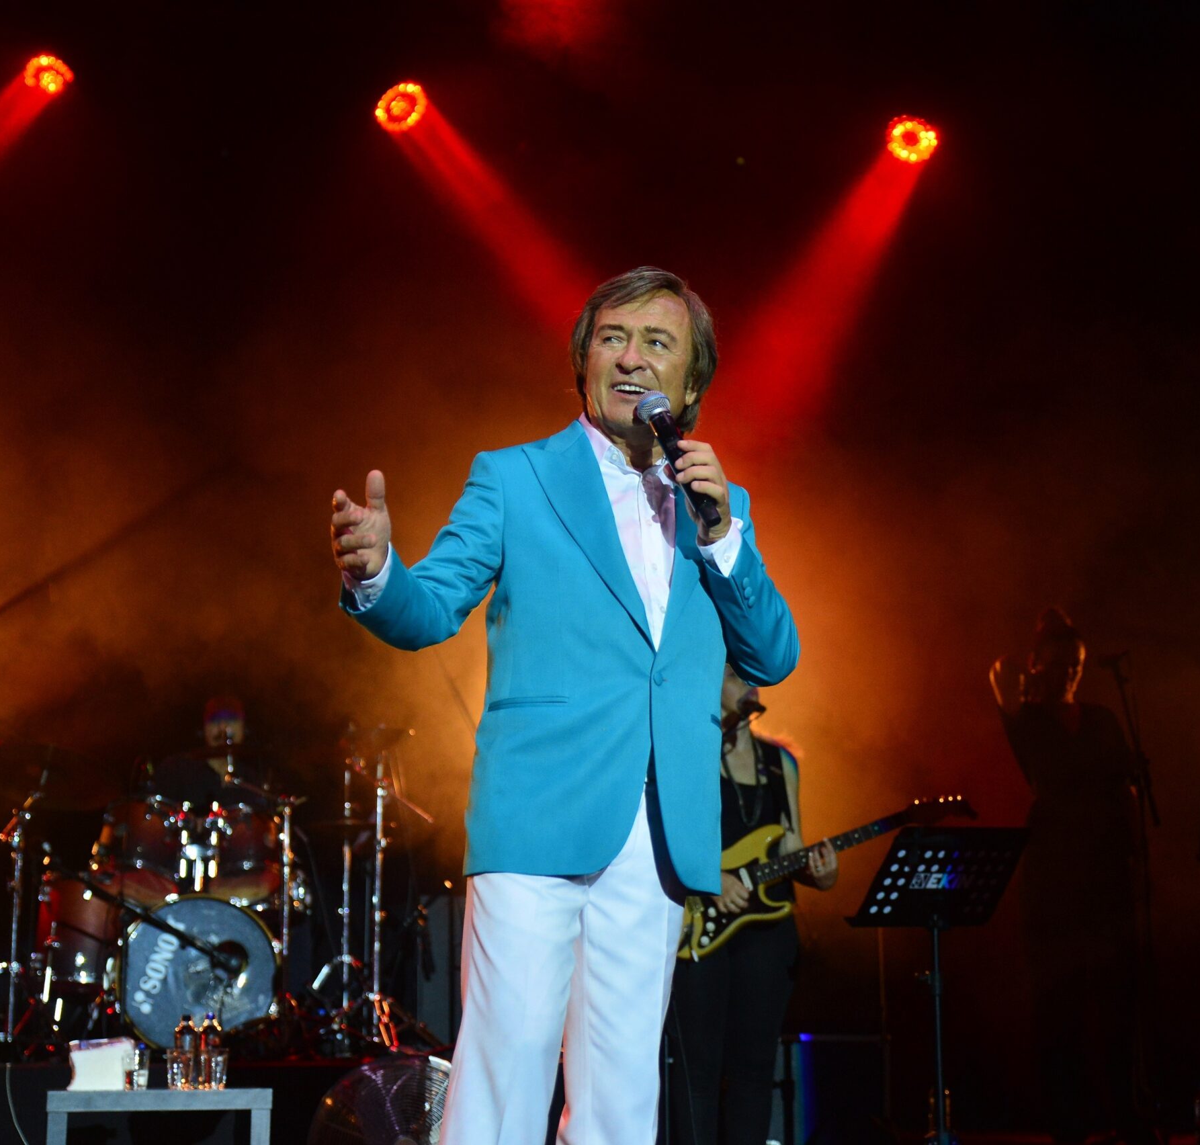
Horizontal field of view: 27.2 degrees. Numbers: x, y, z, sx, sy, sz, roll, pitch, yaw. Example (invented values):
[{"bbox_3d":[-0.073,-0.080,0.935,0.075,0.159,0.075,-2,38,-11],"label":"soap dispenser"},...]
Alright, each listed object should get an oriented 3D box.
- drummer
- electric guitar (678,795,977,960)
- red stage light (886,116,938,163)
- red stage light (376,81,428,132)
[{"bbox_3d":[-1.513,1.165,9.552,0.650,1.449,0.800,0,-12,-4],"label":"drummer"},{"bbox_3d":[0.573,0.810,7.060,0.985,0.325,0.080,-21,-23,-5],"label":"electric guitar"},{"bbox_3d":[1.617,-2.252,12.707,0.300,0.230,0.300,-8,-57,31],"label":"red stage light"},{"bbox_3d":[-1.014,-2.335,12.252,0.300,0.230,0.300,10,-59,-40],"label":"red stage light"}]

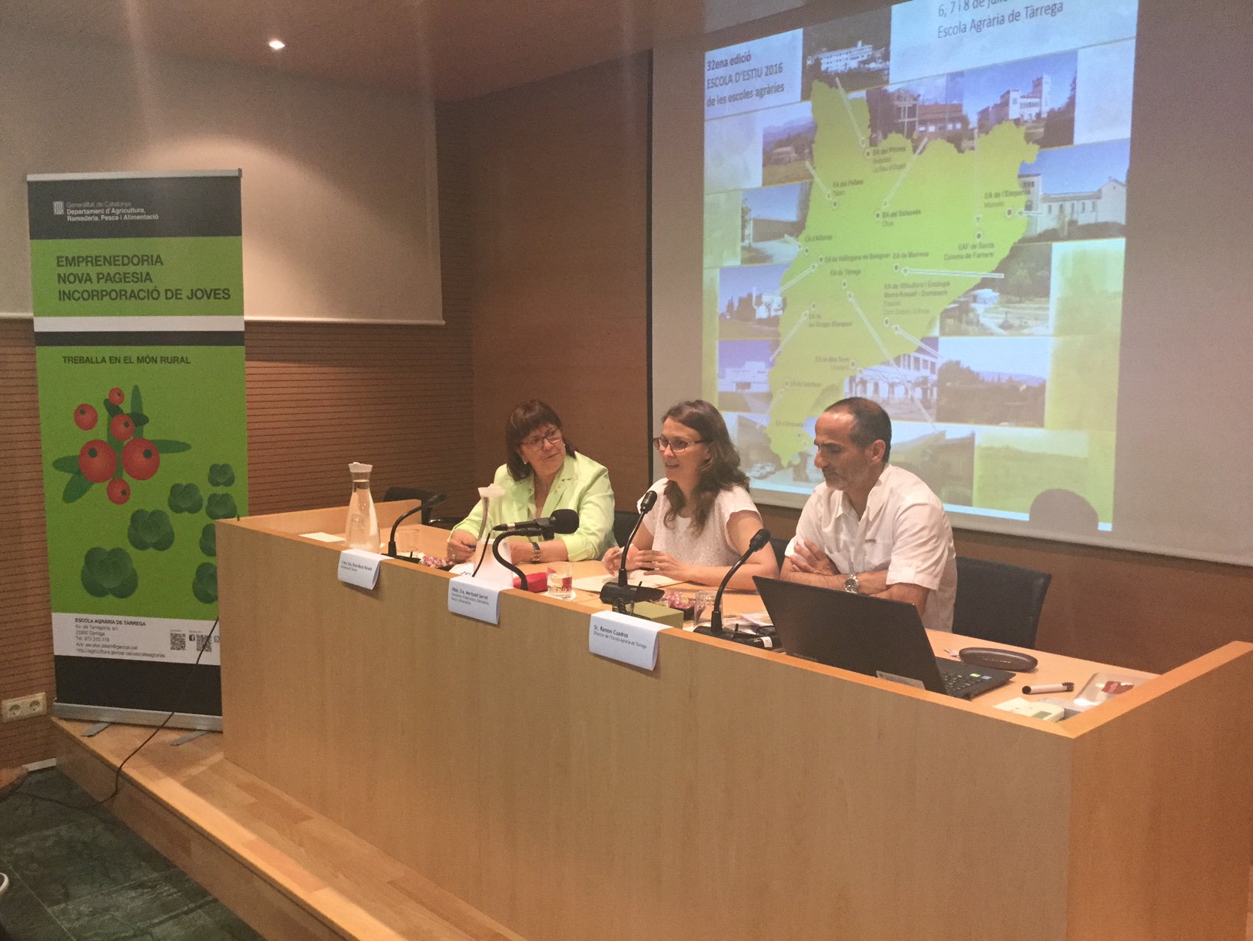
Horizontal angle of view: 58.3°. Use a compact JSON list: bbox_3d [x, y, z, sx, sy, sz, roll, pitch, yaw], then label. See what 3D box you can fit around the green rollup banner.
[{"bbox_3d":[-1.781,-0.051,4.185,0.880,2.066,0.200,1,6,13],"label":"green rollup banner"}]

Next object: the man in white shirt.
[{"bbox_3d":[0.612,0.460,2.960,0.580,1.300,0.720,5,8,44],"label":"man in white shirt"}]

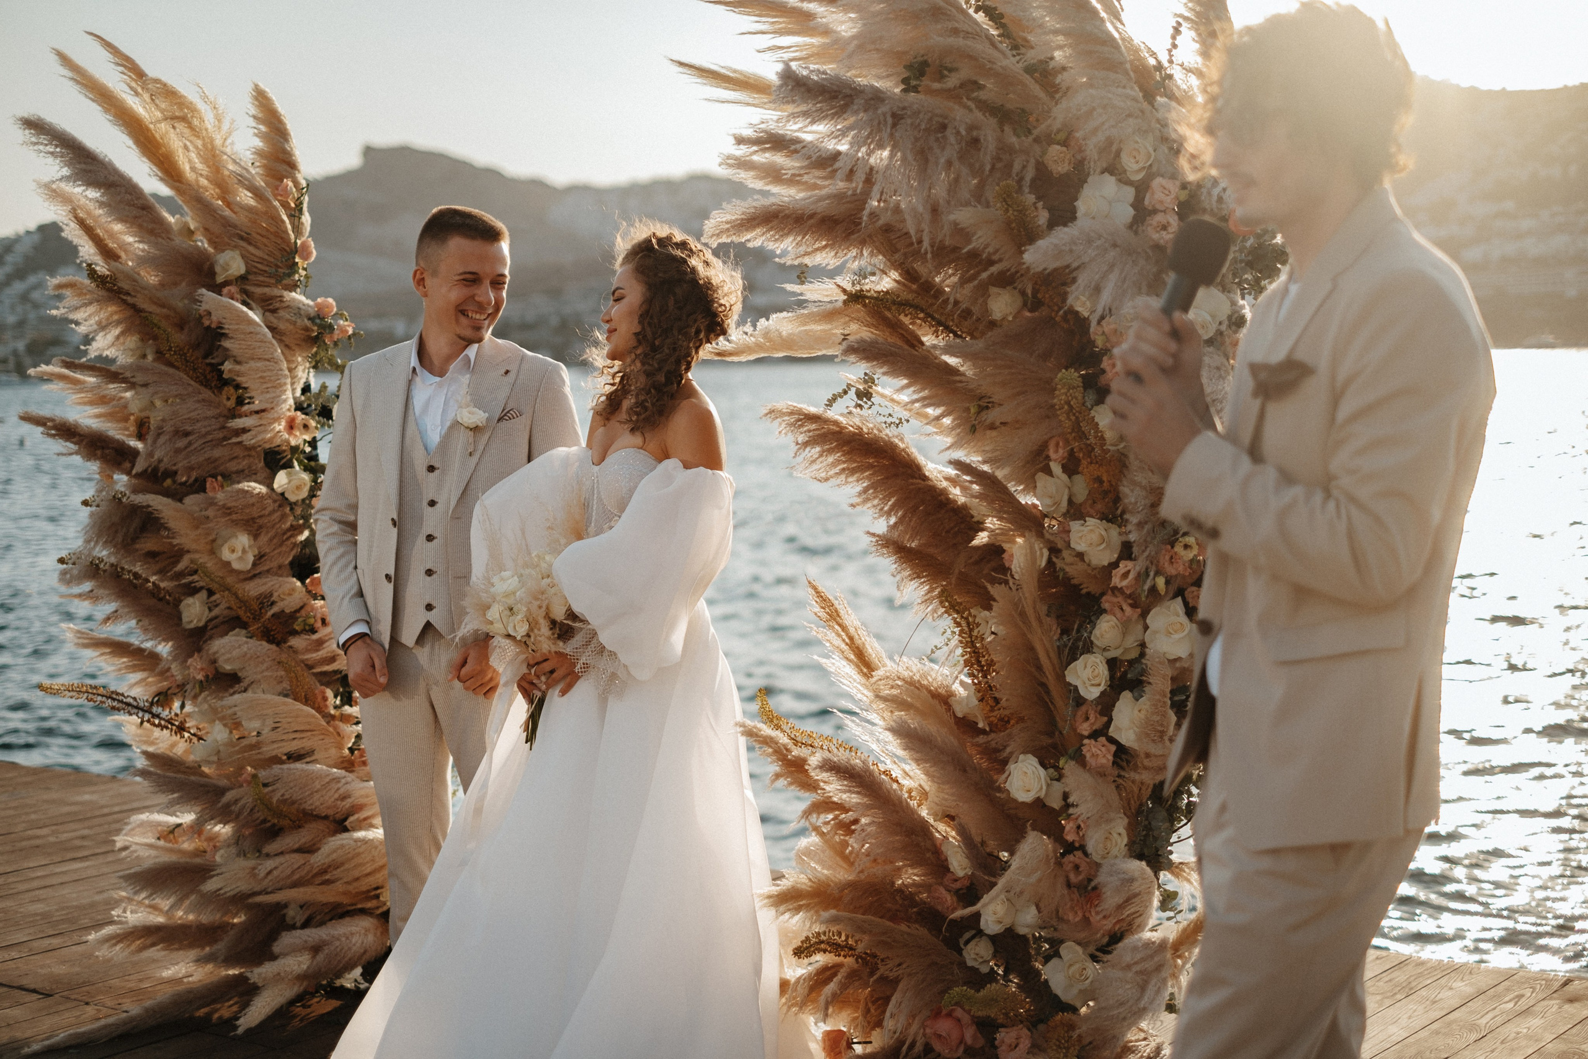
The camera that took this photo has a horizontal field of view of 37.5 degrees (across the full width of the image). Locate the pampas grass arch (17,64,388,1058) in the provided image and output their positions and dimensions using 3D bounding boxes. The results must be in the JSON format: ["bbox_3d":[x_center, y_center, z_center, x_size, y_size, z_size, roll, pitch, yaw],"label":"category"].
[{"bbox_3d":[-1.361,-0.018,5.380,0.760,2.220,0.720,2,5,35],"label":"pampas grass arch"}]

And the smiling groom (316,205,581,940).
[{"bbox_3d":[-0.685,0.244,4.650,0.550,1.800,0.350,1,5,22],"label":"smiling groom"}]

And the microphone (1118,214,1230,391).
[{"bbox_3d":[0.436,-0.246,2.750,0.058,0.250,0.058,24,-6,0],"label":"microphone"}]

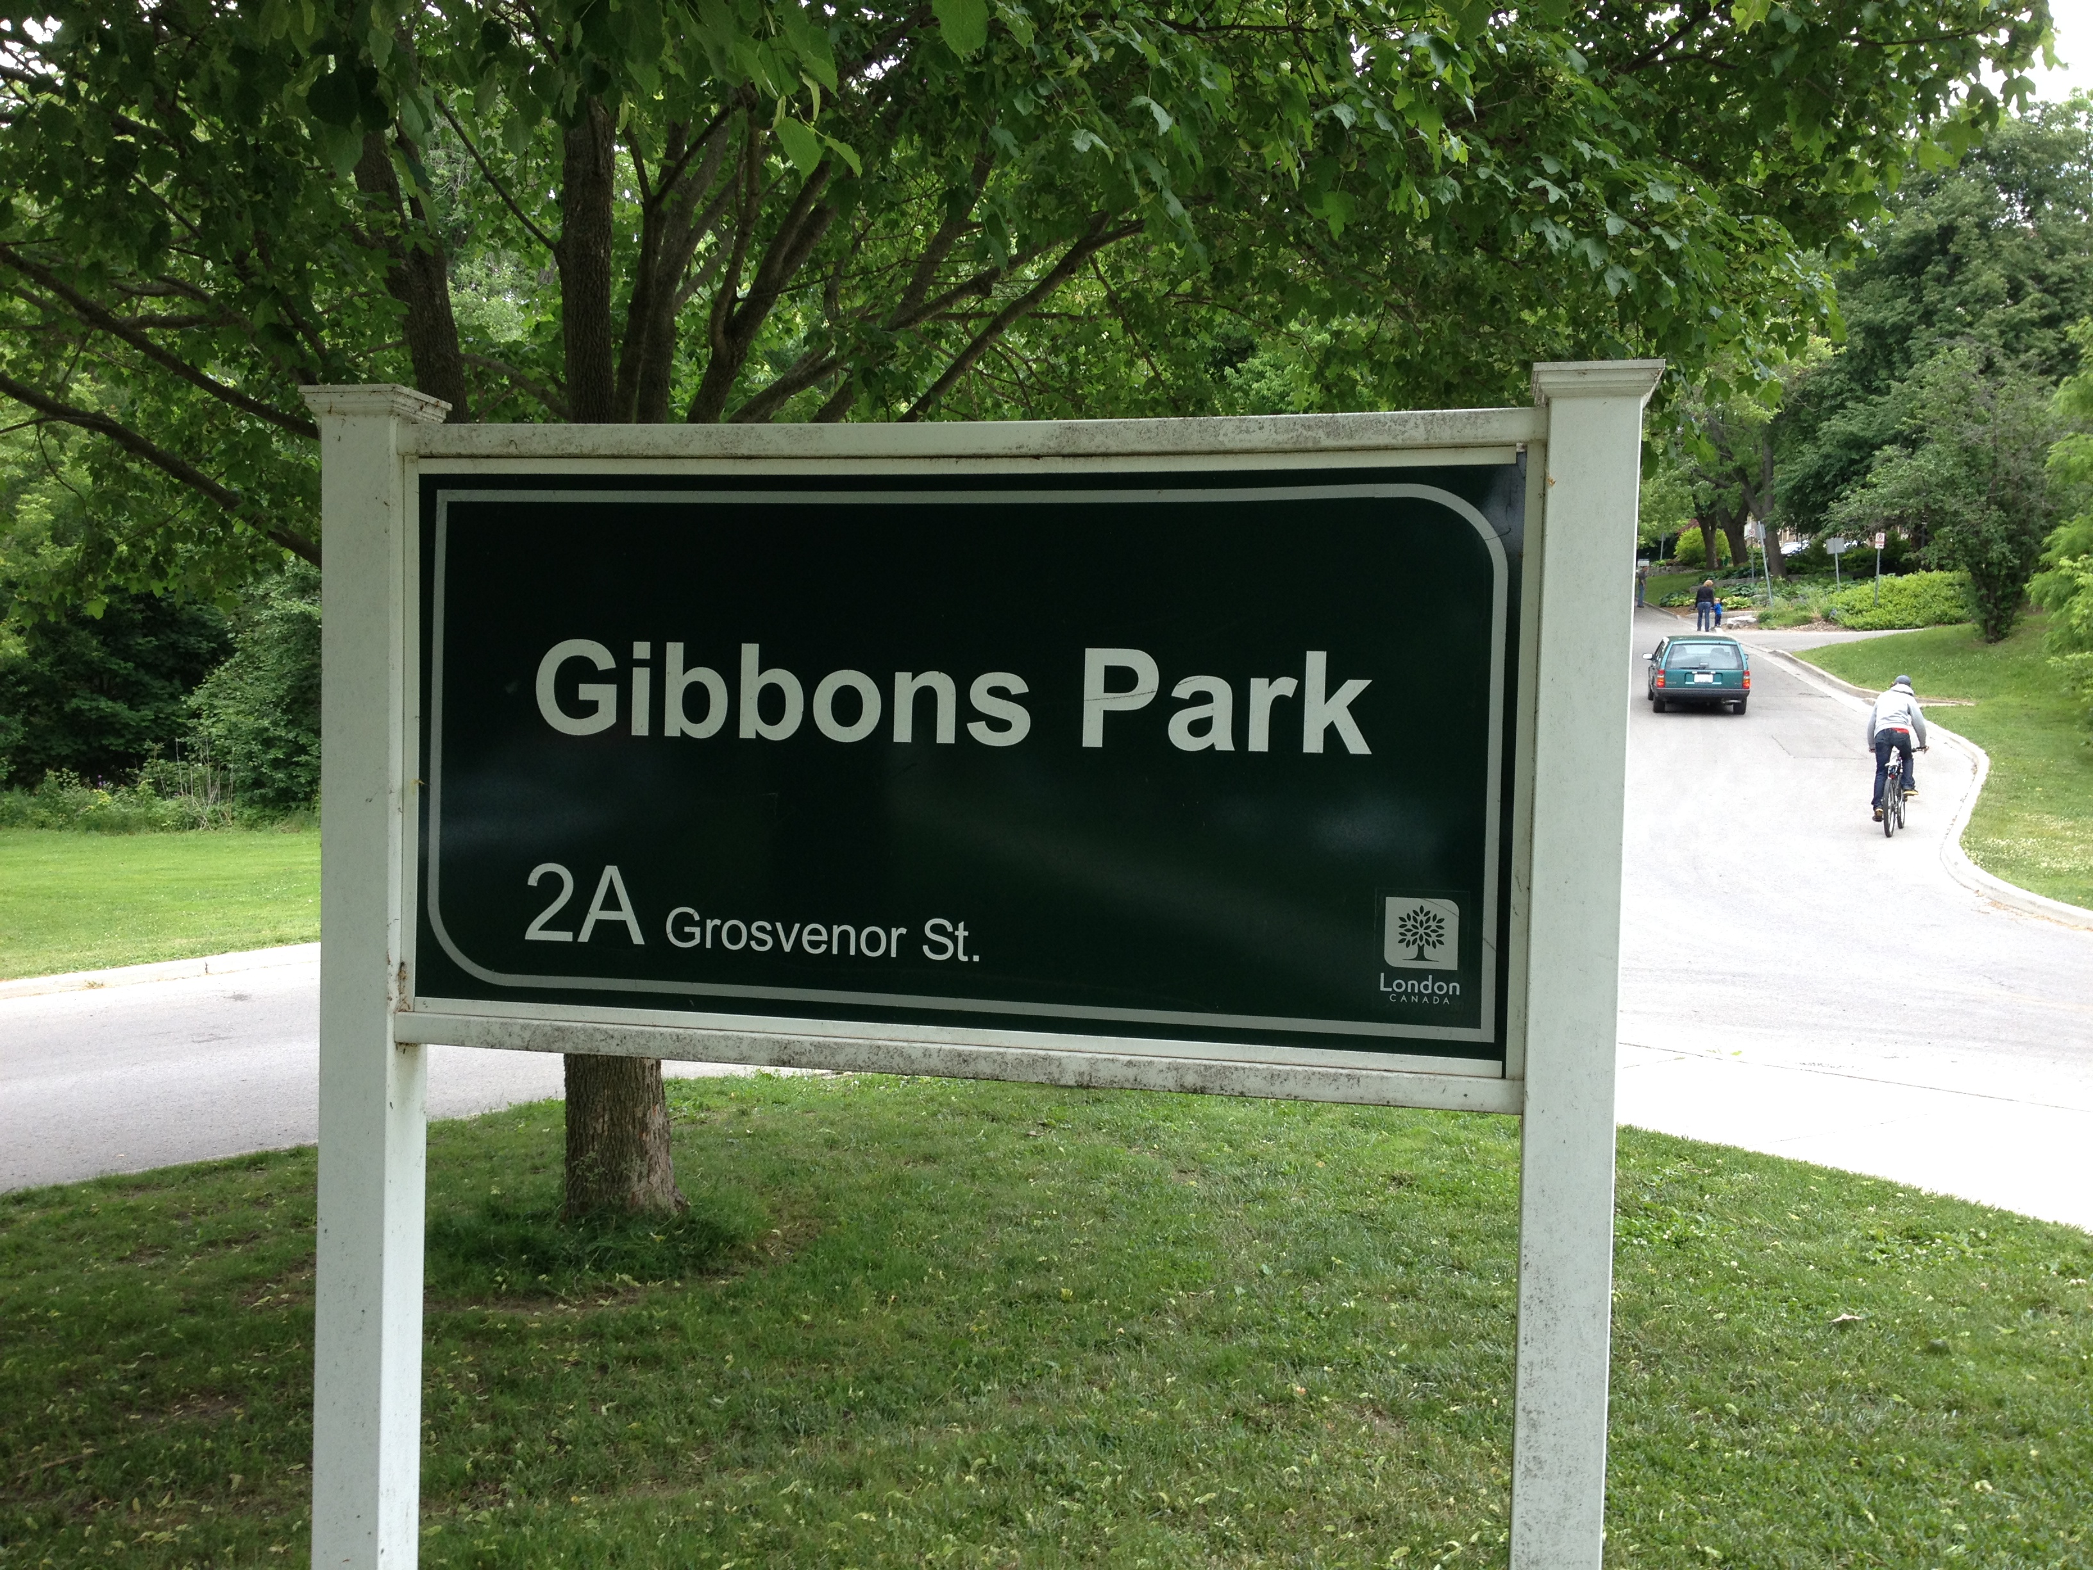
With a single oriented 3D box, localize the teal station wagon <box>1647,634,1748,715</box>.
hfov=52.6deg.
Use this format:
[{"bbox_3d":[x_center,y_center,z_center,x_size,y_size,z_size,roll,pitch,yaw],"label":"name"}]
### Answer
[{"bbox_3d":[12.709,-2.205,41.325,1.760,1.450,4.830,2,7,13],"label":"teal station wagon"}]

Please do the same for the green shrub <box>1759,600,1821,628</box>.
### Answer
[{"bbox_3d":[22.907,-5.288,65.300,1.800,0.850,1.300,2,2,17],"label":"green shrub"}]

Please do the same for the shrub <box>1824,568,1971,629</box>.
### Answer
[{"bbox_3d":[26.796,-5.781,66.500,4.300,1.750,2.700,2,2,17],"label":"shrub"}]

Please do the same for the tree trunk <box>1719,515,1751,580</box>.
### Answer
[{"bbox_3d":[28.626,-9.893,88.000,1.150,2.750,0.900,2,2,18],"label":"tree trunk"}]

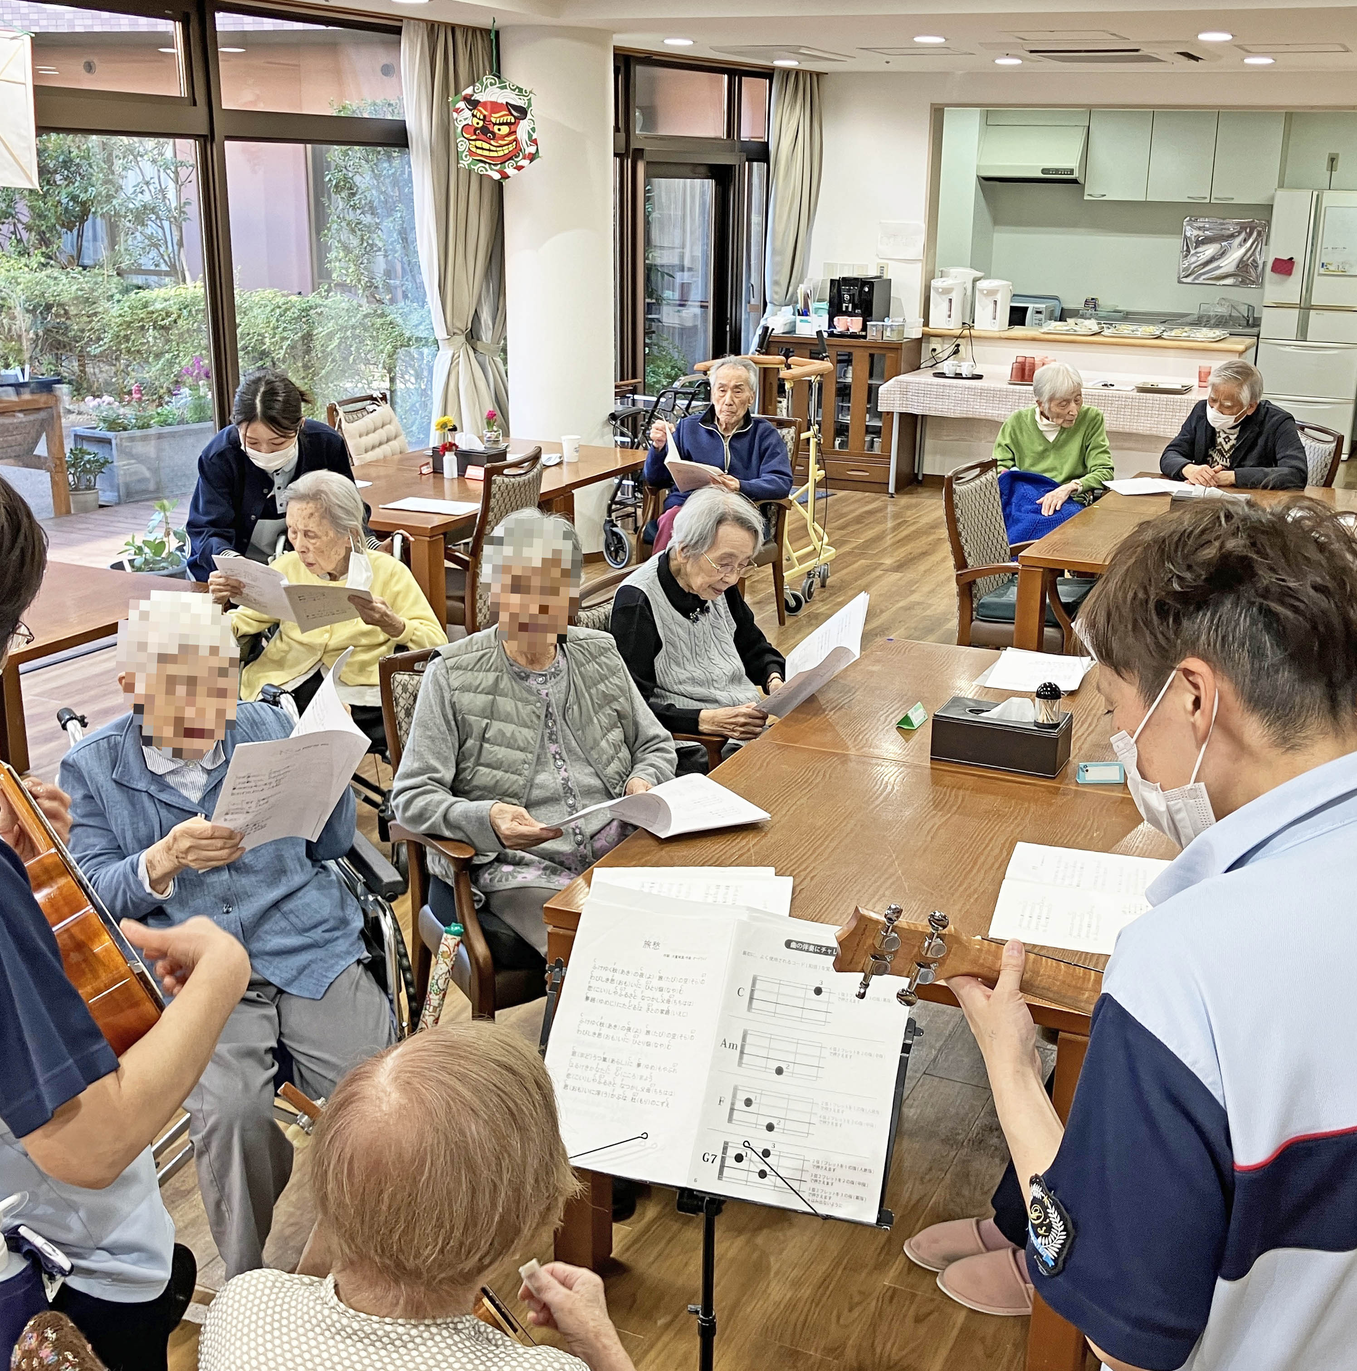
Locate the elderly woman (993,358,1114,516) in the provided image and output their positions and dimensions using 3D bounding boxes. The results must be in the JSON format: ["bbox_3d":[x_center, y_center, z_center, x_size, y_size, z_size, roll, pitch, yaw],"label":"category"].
[{"bbox_3d":[1.543,-0.739,6.190,0.520,1.180,0.780,-4,19,-14],"label":"elderly woman"}]

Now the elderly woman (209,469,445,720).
[{"bbox_3d":[-0.825,-0.007,3.689,0.550,1.120,0.750,-3,18,-11],"label":"elderly woman"}]

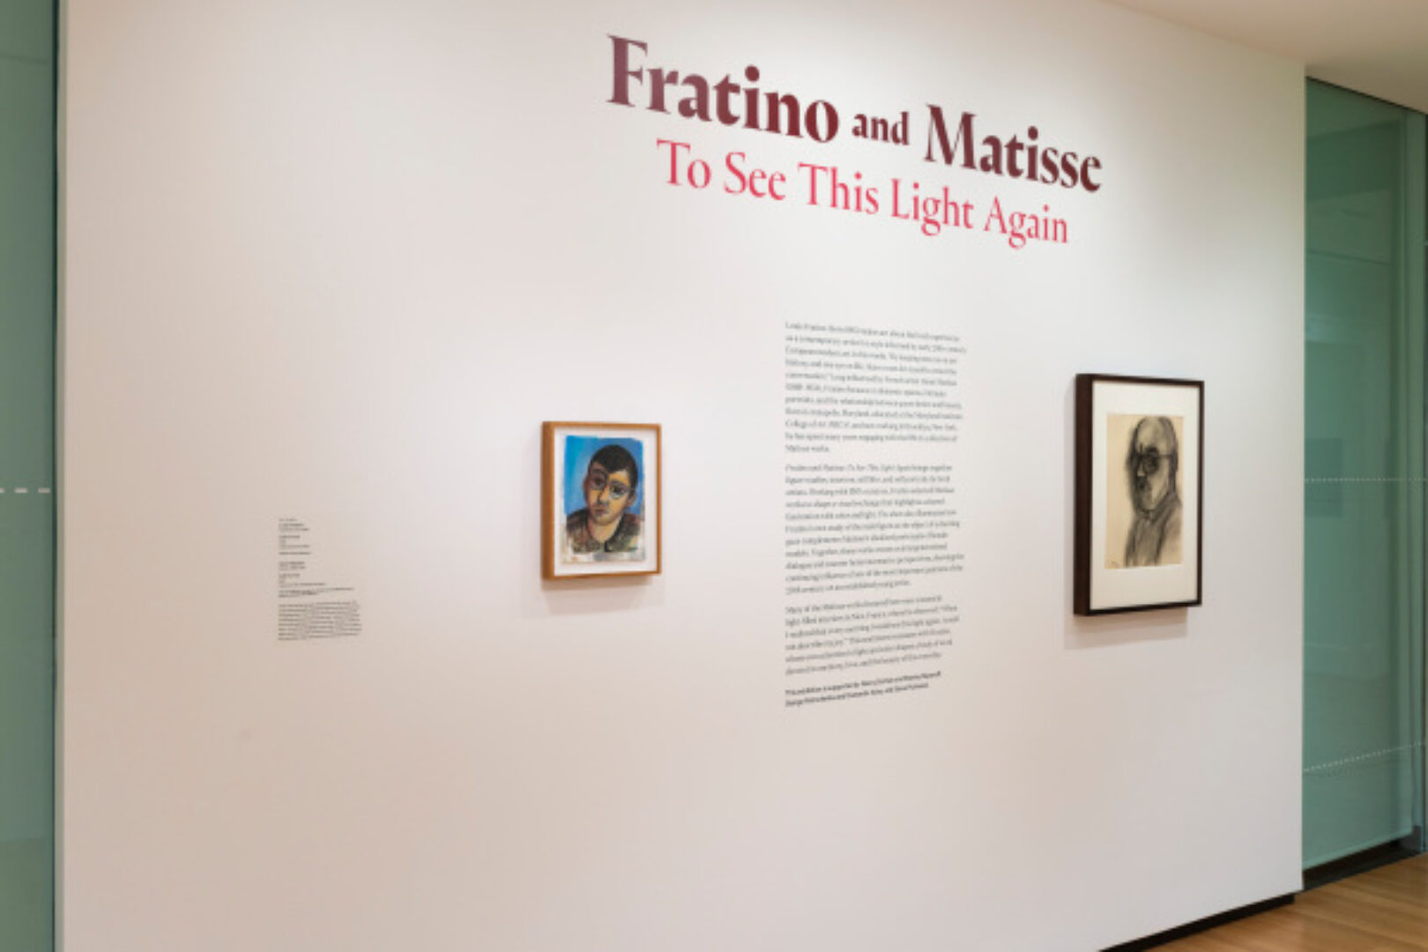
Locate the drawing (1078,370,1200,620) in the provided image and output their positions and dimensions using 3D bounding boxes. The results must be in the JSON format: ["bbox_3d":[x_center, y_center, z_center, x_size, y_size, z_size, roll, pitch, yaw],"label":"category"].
[{"bbox_3d":[1.365,0.058,4.440,0.583,0.744,0.051,0,0,-36],"label":"drawing"}]

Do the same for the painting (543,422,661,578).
[{"bbox_3d":[-0.262,0.057,3.271,0.304,0.362,0.041,0,0,-36],"label":"painting"}]

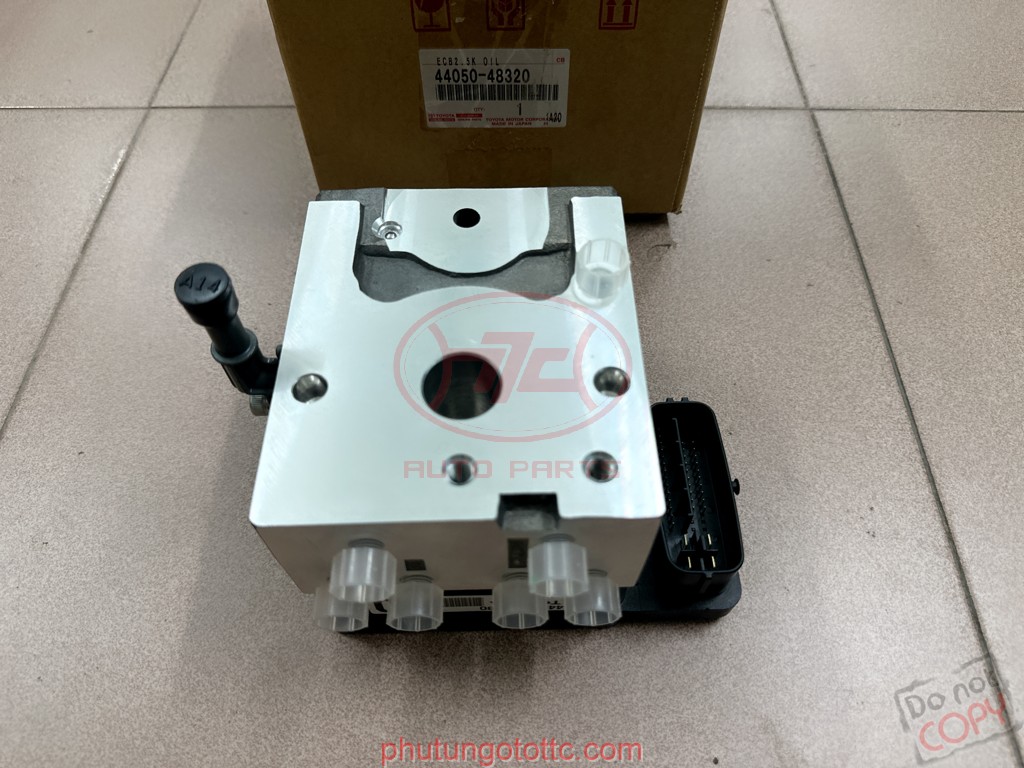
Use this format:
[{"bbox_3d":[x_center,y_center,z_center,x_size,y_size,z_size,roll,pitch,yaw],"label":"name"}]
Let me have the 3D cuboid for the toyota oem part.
[{"bbox_3d":[-0.006,0.014,0.309,0.219,0.155,0.176,-1,57,0],"label":"toyota oem part"}]

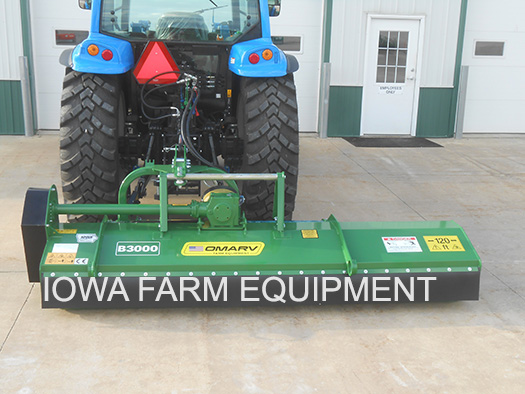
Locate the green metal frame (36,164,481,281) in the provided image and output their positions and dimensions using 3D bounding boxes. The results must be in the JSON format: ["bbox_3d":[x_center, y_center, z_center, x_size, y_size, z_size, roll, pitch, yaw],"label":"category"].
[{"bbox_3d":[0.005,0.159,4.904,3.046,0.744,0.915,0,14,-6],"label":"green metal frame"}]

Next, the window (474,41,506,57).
[{"bbox_3d":[4.106,-2.669,12.039,0.540,0.255,0.050,0,15,-7],"label":"window"}]

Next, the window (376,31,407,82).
[{"bbox_3d":[2.310,-2.467,11.827,0.545,0.910,0.050,0,15,-7],"label":"window"}]

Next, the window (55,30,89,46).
[{"bbox_3d":[-3.159,-2.660,11.177,0.575,0.255,0.050,0,15,-7],"label":"window"}]

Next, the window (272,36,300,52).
[{"bbox_3d":[0.393,-2.655,11.601,0.555,0.255,0.050,0,15,-7],"label":"window"}]

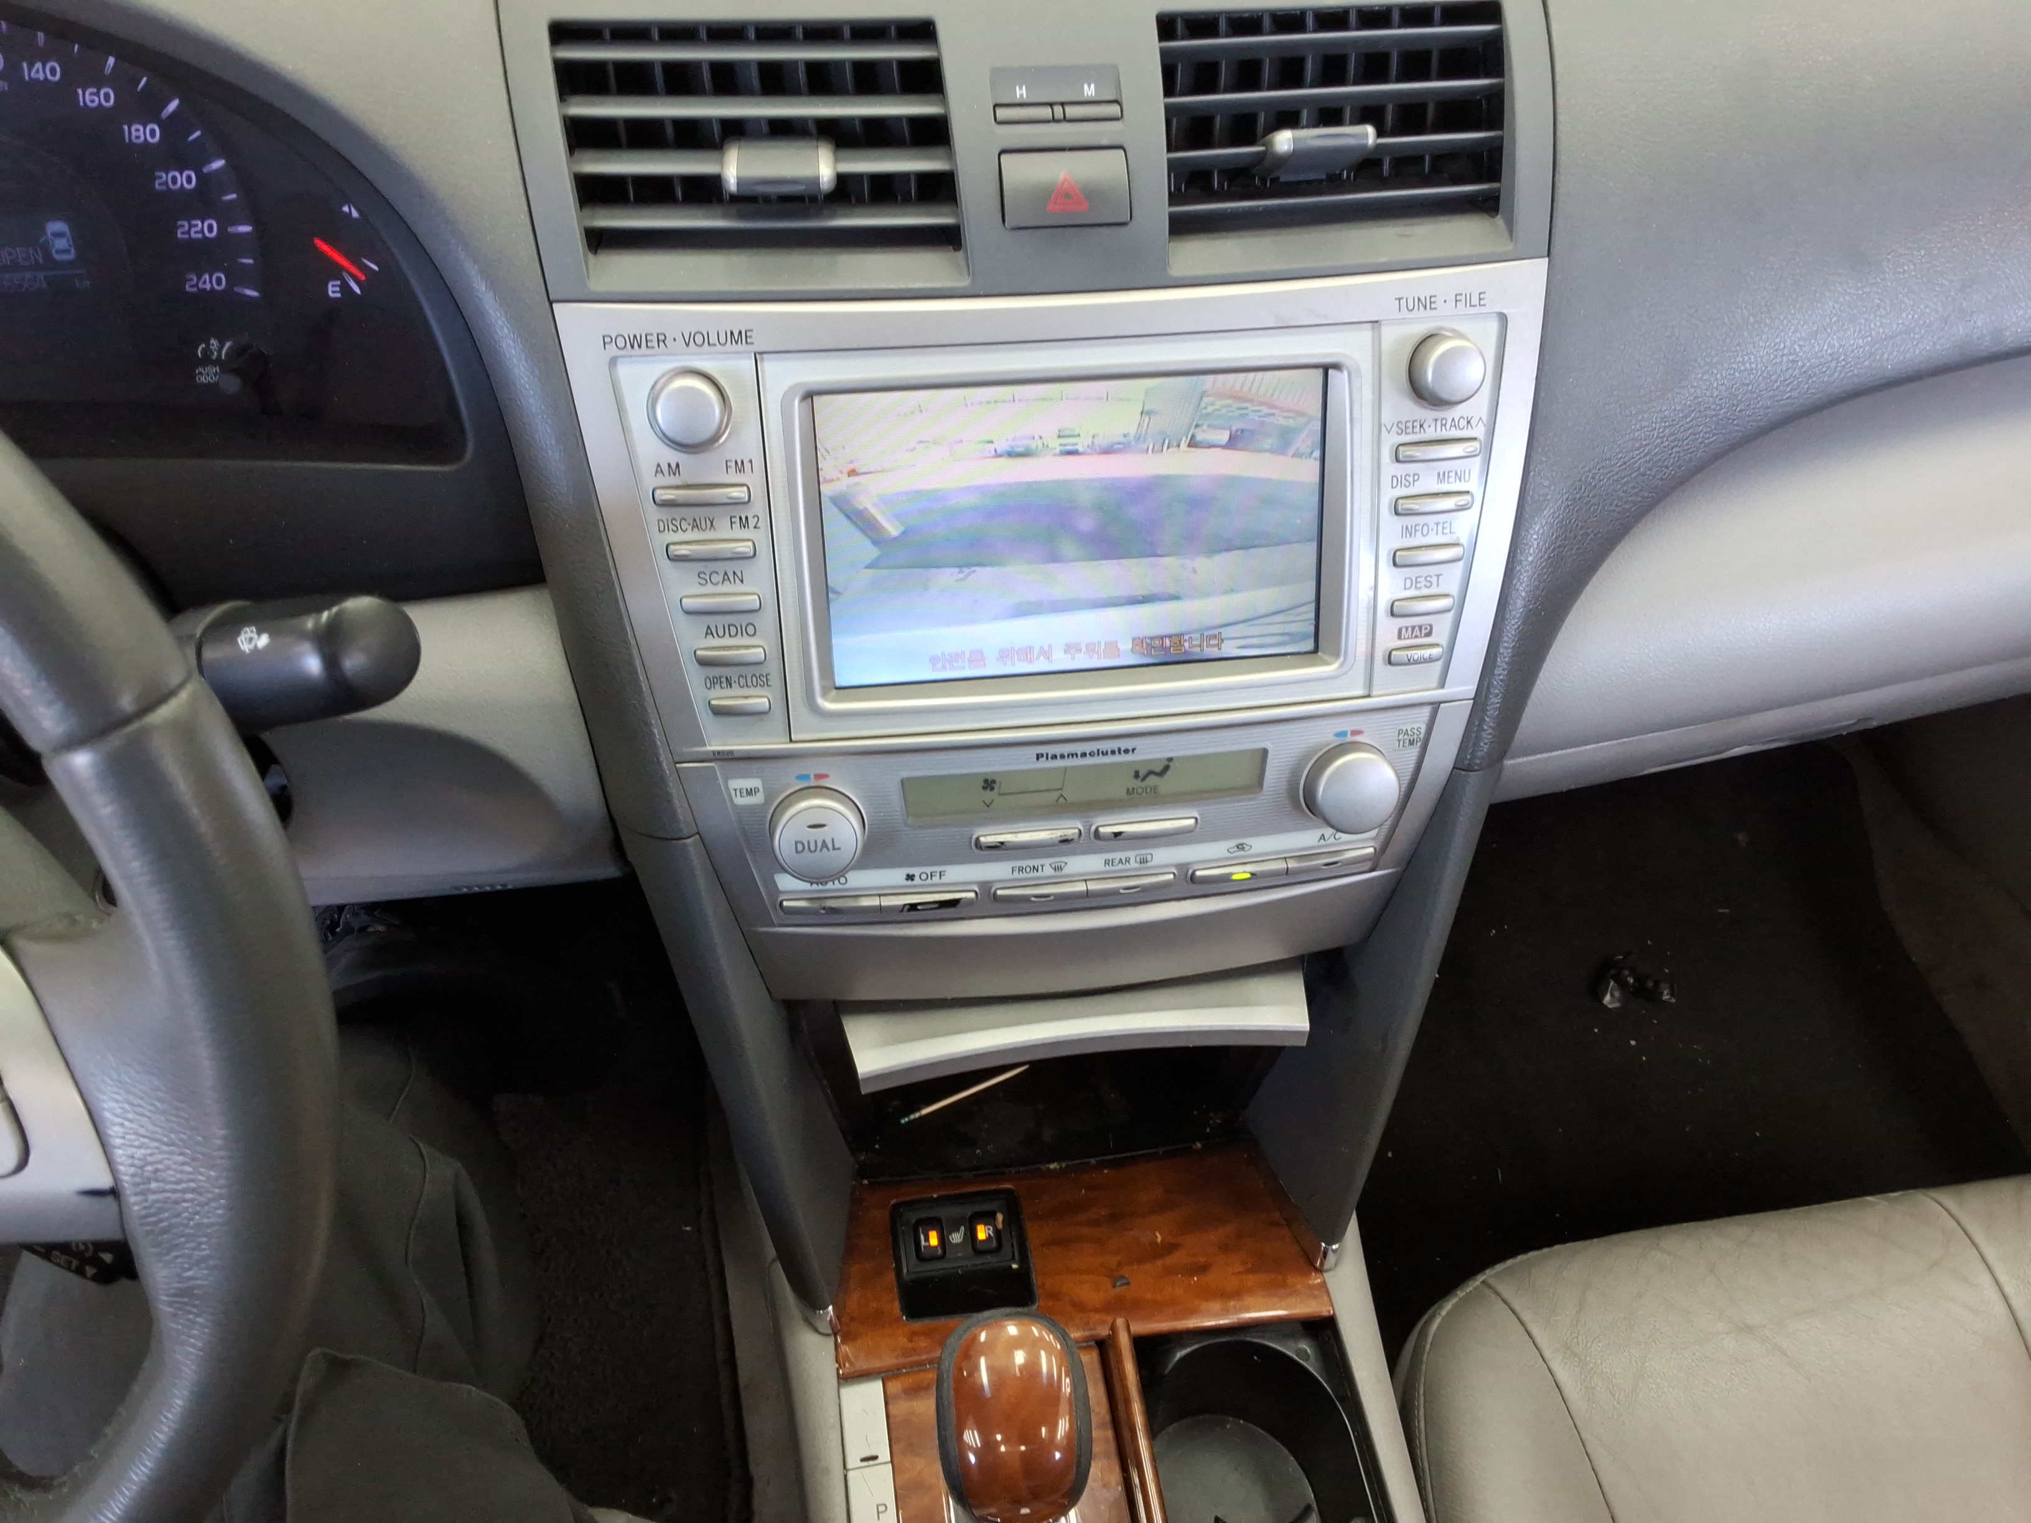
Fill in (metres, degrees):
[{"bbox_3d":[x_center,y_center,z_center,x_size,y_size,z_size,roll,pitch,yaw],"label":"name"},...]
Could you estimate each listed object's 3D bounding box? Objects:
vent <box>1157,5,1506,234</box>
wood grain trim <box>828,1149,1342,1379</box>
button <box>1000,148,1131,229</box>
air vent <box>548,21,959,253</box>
[{"bbox_3d":[0.095,-0.194,0.503,0.107,0.067,0.027,-8,8,-10],"label":"vent"},{"bbox_3d":[0.023,0.191,0.635,0.187,0.018,0.075,-5,57,-7],"label":"wood grain trim"},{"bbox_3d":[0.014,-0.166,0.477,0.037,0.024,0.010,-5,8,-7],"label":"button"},{"bbox_3d":[-0.076,-0.181,0.479,0.110,0.067,0.027,-2,8,-5],"label":"air vent"}]

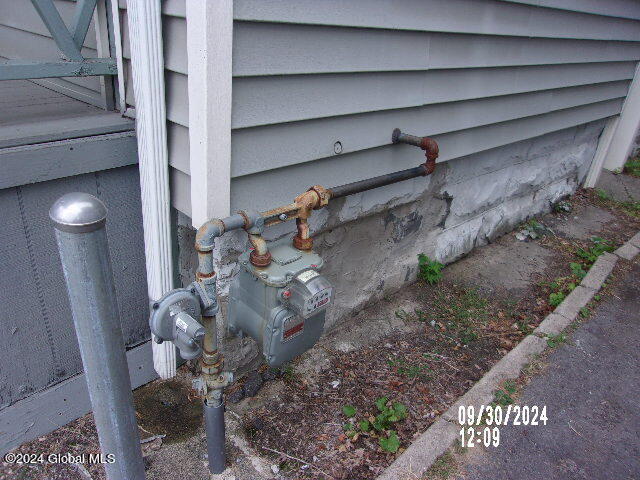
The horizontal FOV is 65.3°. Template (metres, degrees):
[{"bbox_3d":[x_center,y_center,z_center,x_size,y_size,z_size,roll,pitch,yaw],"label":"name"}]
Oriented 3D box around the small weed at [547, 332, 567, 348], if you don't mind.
[{"bbox_3d":[0.994,0.427,2.098,0.068,0.051,0.095,26,32,38],"label":"small weed"}]

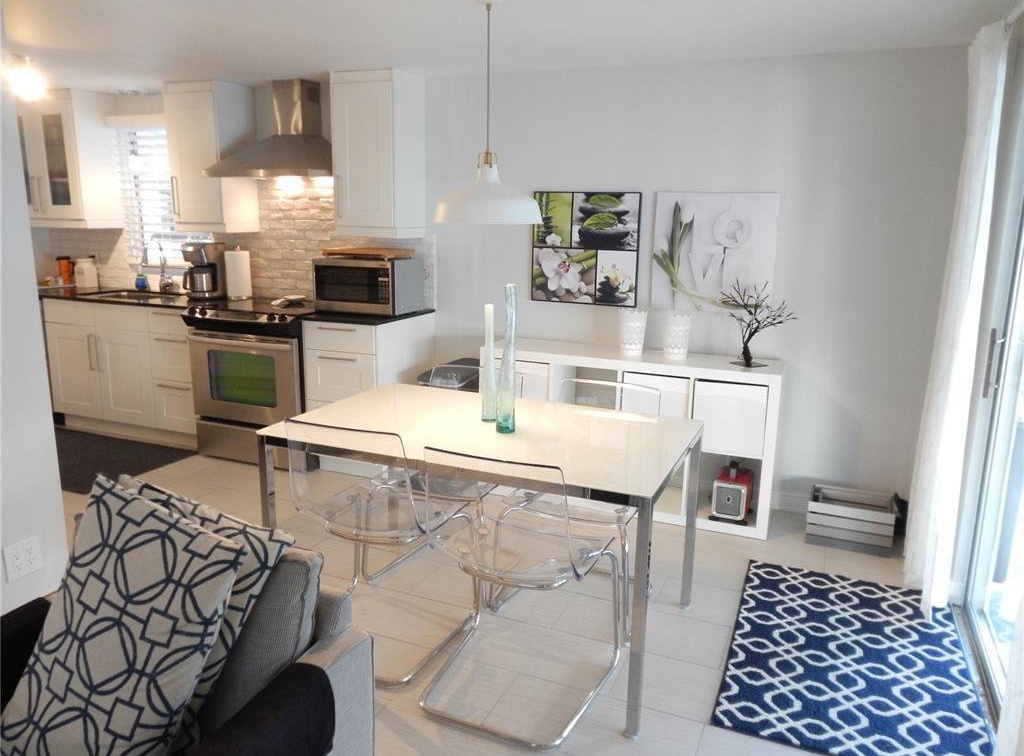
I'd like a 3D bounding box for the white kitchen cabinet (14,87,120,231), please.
[{"bbox_3d":[-3.132,-1.484,5.121,0.830,0.862,0.335,6,14,22],"label":"white kitchen cabinet"}]

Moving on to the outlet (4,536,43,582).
[{"bbox_3d":[-1.582,0.586,2.401,0.012,0.114,0.116,6,13,22],"label":"outlet"}]

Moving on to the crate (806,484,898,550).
[{"bbox_3d":[1.590,0.662,3.471,0.360,0.208,0.260,6,14,22],"label":"crate"}]

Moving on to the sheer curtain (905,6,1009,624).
[{"bbox_3d":[1.672,-0.161,2.752,0.165,2.130,0.440,6,14,22],"label":"sheer curtain"}]

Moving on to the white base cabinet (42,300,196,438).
[{"bbox_3d":[-2.320,-0.085,4.869,1.256,0.854,0.629,6,13,22],"label":"white base cabinet"}]

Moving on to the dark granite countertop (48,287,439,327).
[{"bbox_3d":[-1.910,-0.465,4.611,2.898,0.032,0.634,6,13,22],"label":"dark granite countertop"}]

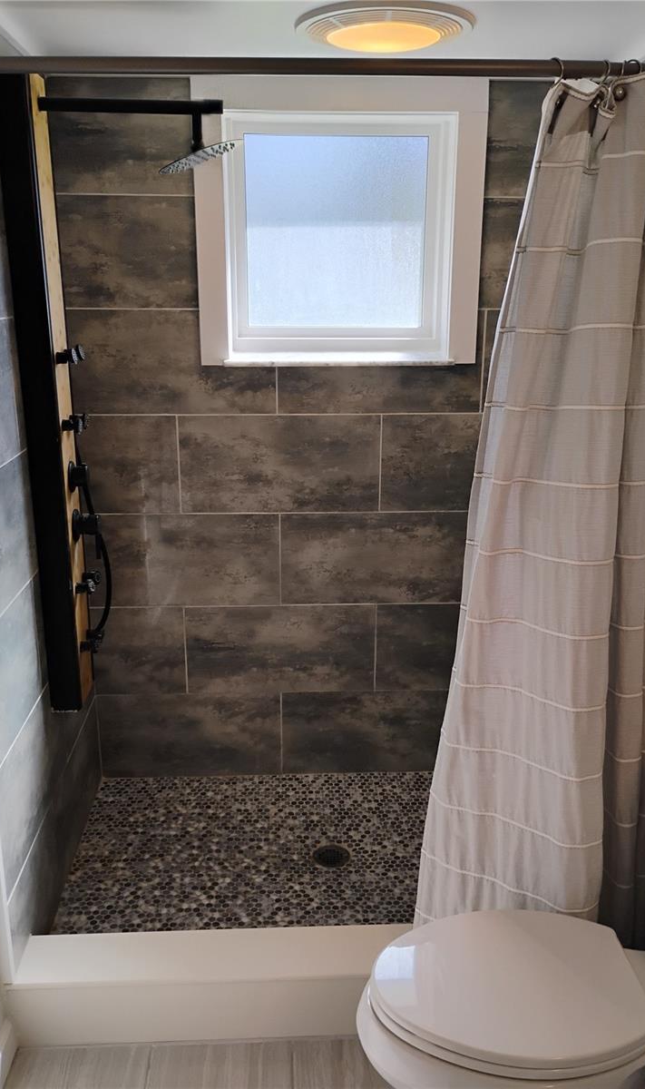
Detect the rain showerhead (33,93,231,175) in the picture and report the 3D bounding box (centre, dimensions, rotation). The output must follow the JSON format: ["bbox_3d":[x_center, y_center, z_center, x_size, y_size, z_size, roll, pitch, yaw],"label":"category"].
[{"bbox_3d":[-0.408,-0.921,1.991,0.452,0.159,0.204,-1,17,-3],"label":"rain showerhead"}]

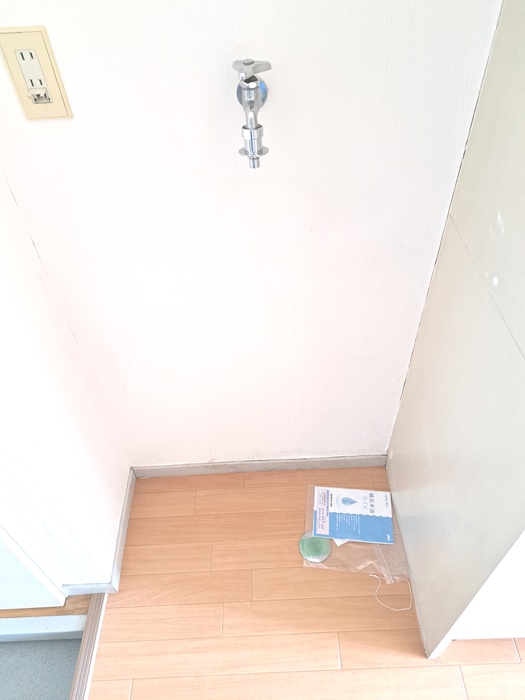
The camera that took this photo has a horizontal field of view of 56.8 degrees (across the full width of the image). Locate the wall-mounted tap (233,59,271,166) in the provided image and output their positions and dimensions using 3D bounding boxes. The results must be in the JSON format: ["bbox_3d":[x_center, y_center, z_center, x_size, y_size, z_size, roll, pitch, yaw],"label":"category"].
[{"bbox_3d":[-0.013,-0.340,0.692,0.051,0.143,0.100,-3,45,0],"label":"wall-mounted tap"}]

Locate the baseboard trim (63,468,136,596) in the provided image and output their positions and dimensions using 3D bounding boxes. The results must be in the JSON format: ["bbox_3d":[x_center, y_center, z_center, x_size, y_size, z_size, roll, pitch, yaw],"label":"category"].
[{"bbox_3d":[-0.439,0.480,1.323,0.137,0.053,0.332,-3,45,0],"label":"baseboard trim"}]

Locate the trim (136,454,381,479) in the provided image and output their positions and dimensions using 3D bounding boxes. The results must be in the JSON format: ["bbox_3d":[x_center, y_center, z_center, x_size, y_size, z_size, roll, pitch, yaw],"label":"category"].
[{"bbox_3d":[-0.009,0.345,1.435,0.749,0.053,0.010,-3,45,0],"label":"trim"}]

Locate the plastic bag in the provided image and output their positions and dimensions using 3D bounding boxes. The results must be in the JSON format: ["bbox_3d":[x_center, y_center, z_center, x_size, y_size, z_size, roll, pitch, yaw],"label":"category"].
[{"bbox_3d":[0.247,0.483,1.307,0.265,0.016,0.256,3,45,6],"label":"plastic bag"}]

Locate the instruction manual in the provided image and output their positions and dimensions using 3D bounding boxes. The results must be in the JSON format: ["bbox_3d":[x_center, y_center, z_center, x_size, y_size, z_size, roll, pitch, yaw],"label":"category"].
[{"bbox_3d":[0.250,0.454,1.341,0.210,0.006,0.148,3,45,6],"label":"instruction manual"}]

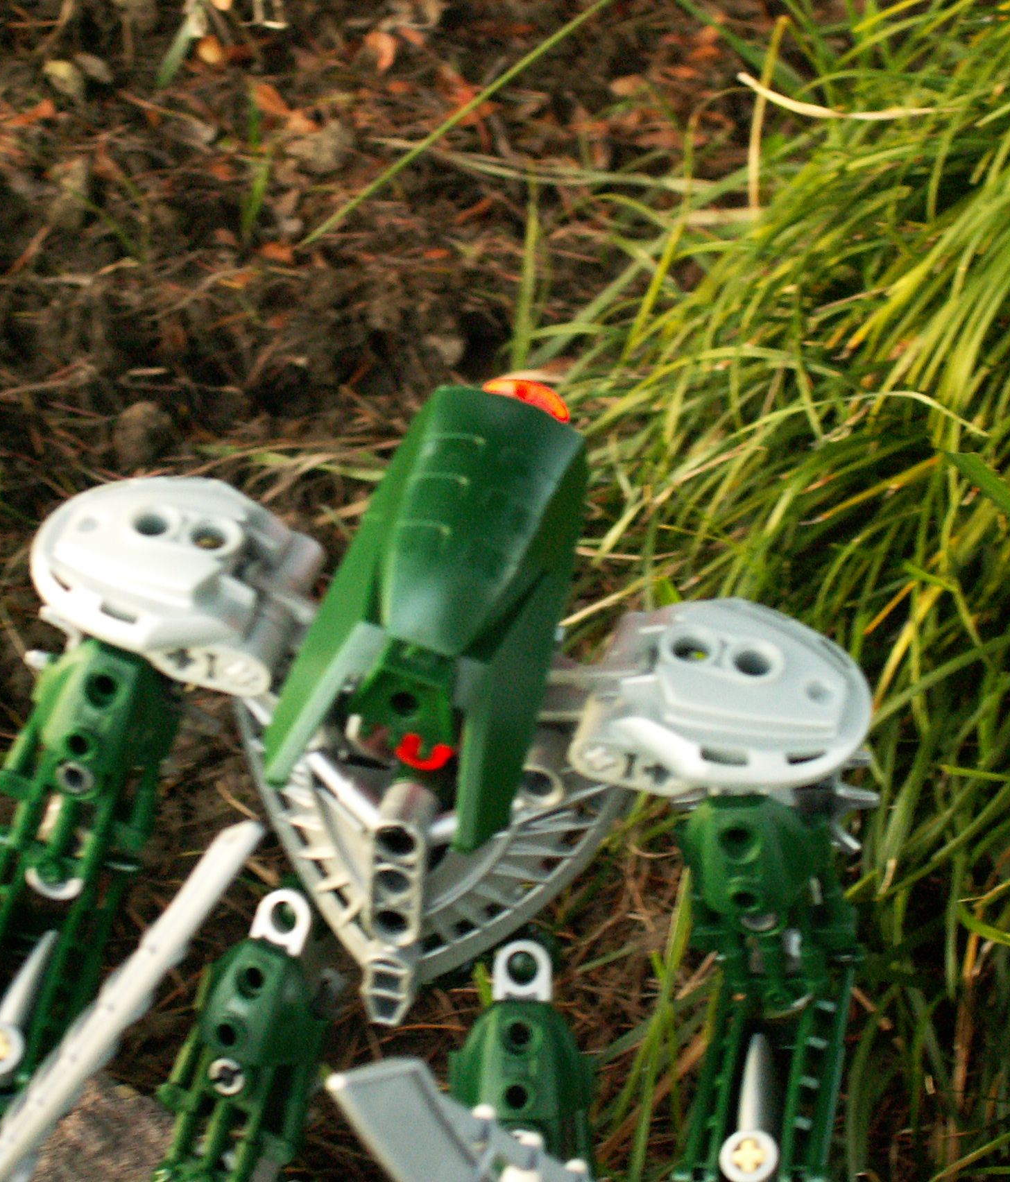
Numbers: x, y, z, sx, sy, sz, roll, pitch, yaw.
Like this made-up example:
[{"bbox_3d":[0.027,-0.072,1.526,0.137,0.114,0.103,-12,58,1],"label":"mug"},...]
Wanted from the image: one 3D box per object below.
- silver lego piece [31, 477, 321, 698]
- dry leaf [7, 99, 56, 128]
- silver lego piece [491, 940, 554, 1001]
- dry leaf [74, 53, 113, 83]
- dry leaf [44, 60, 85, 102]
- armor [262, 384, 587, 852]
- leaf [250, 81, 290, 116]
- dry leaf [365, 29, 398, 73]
[{"bbox_3d":[-0.041,-0.001,0.325,0.035,0.013,0.022,13,47,1],"label":"silver lego piece"},{"bbox_3d":[-0.123,-0.124,0.673,0.012,0.004,0.006,7,44,0],"label":"dry leaf"},{"bbox_3d":[0.002,0.049,0.332,0.008,0.009,0.005,3,18,-1],"label":"silver lego piece"},{"bbox_3d":[-0.109,-0.139,0.691,0.010,0.004,0.009,7,44,0],"label":"dry leaf"},{"bbox_3d":[-0.116,-0.135,0.685,0.010,0.004,0.013,7,44,0],"label":"dry leaf"},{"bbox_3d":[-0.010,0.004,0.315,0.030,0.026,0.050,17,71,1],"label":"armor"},{"bbox_3d":[-0.062,-0.131,0.688,0.010,0.004,0.010,7,44,0],"label":"leaf"},{"bbox_3d":[-0.034,-0.147,0.709,0.008,0.004,0.015,7,44,0],"label":"dry leaf"}]

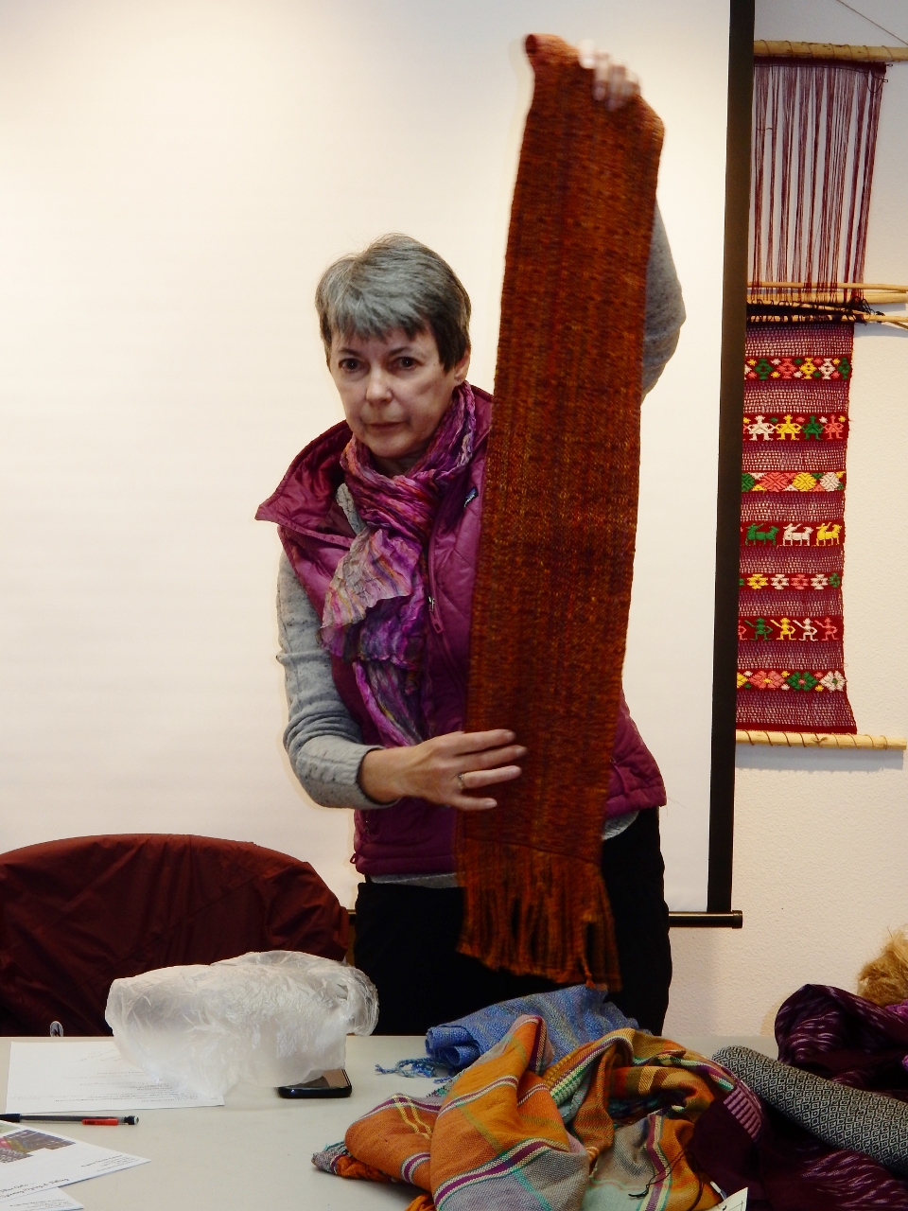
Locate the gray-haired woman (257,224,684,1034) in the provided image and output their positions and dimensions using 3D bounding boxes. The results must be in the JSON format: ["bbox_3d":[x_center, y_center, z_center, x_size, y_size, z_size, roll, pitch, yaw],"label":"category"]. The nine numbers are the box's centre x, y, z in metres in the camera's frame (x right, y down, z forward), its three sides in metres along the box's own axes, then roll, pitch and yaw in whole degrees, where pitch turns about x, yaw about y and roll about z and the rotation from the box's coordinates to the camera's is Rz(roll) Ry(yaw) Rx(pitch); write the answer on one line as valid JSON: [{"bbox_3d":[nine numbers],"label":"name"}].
[{"bbox_3d":[0.020,0.328,3.233,0.490,1.740,0.460,1,6,13],"label":"gray-haired woman"}]

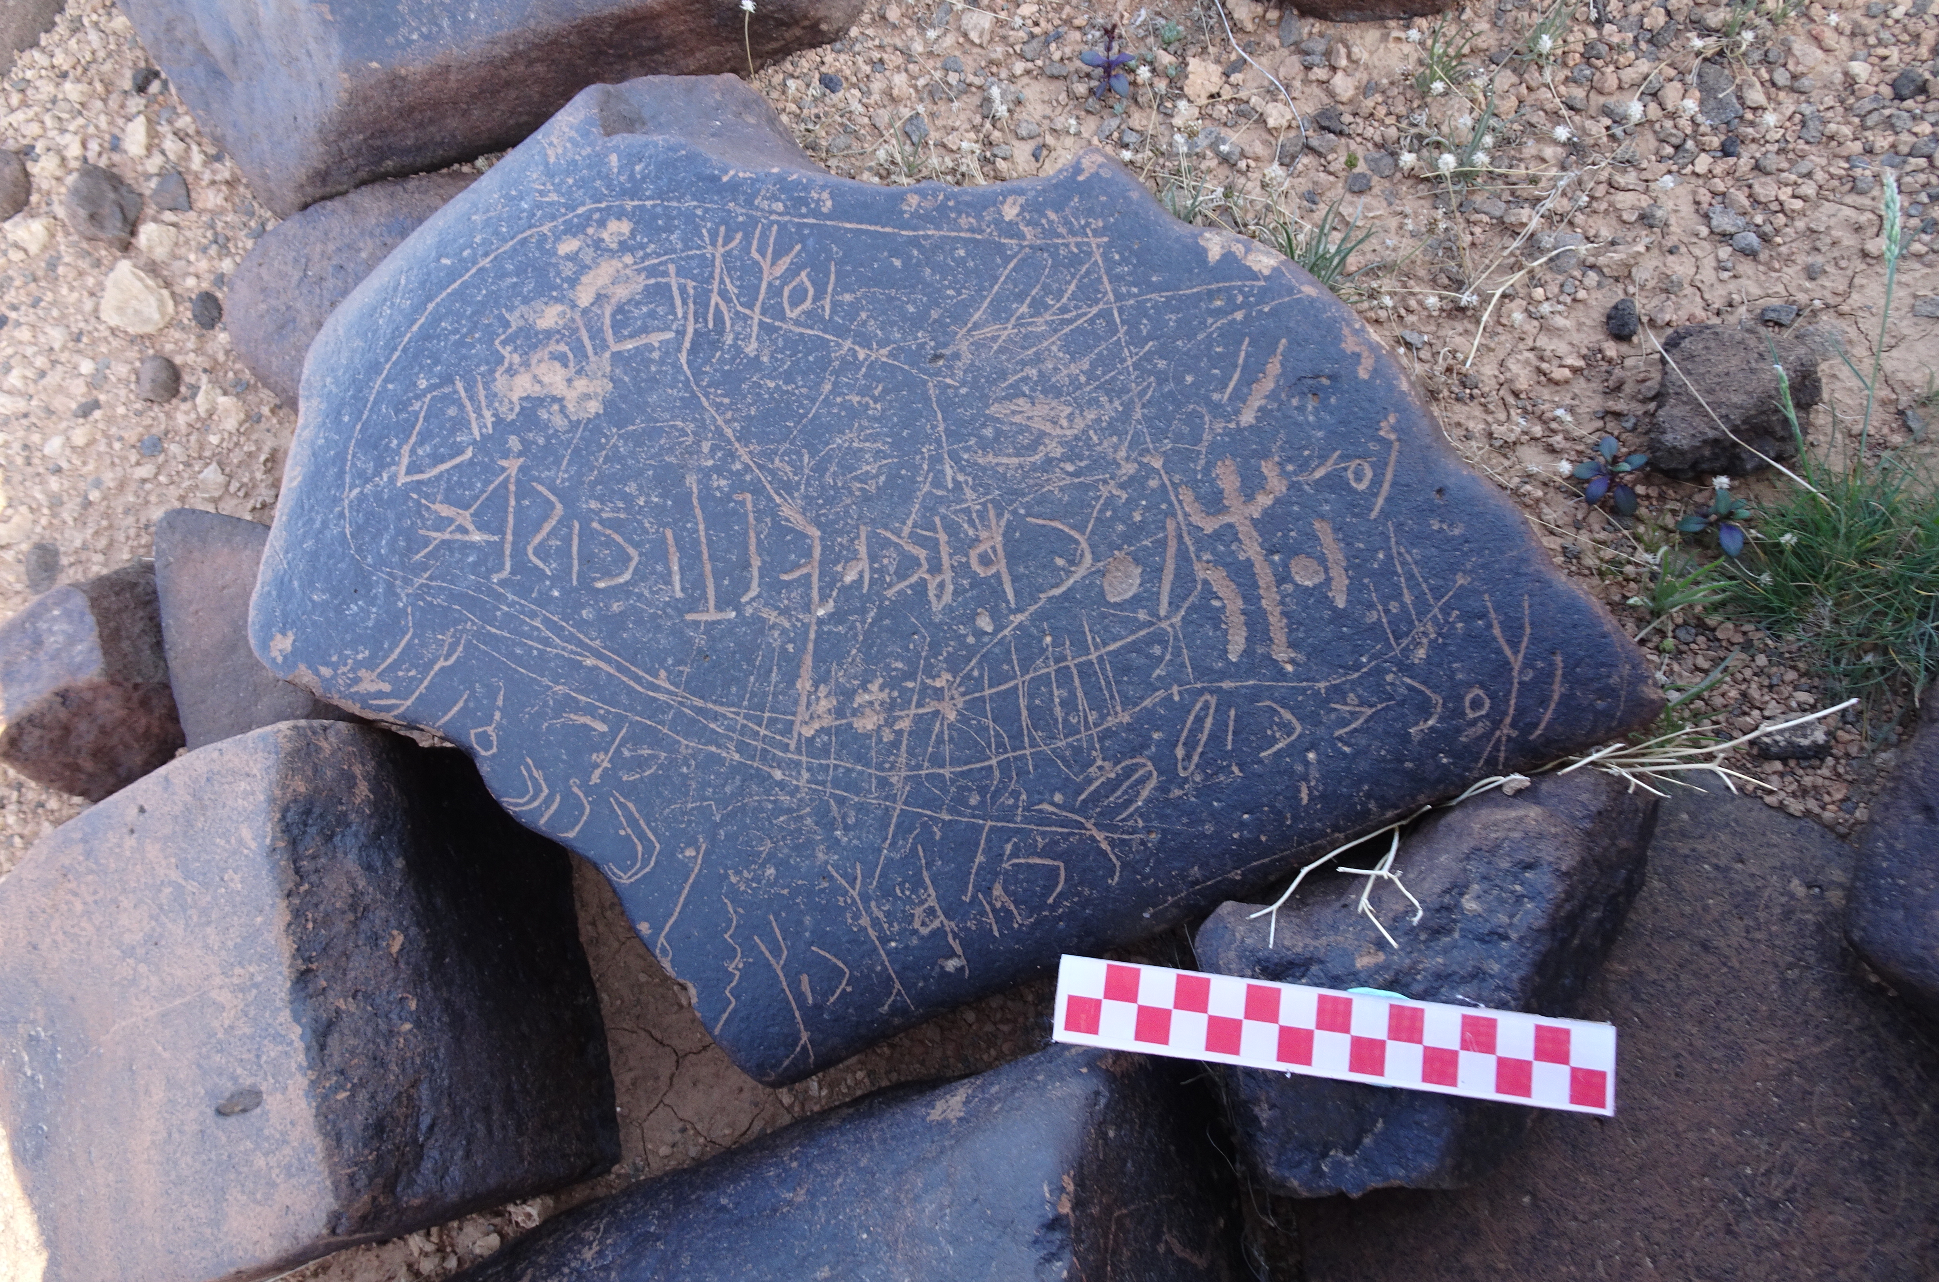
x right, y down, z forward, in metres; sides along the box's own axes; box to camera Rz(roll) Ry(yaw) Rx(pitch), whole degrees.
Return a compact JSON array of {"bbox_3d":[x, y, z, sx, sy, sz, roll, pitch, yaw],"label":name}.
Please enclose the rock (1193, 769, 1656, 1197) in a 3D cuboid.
[{"bbox_3d":[0.143,0.106,0.419,0.155,0.080,0.098,-27,73,-7],"label":"rock"}]

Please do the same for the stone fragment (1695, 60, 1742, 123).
[{"bbox_3d":[0.319,-0.233,0.572,0.016,0.011,0.031,-6,72,0],"label":"stone fragment"}]

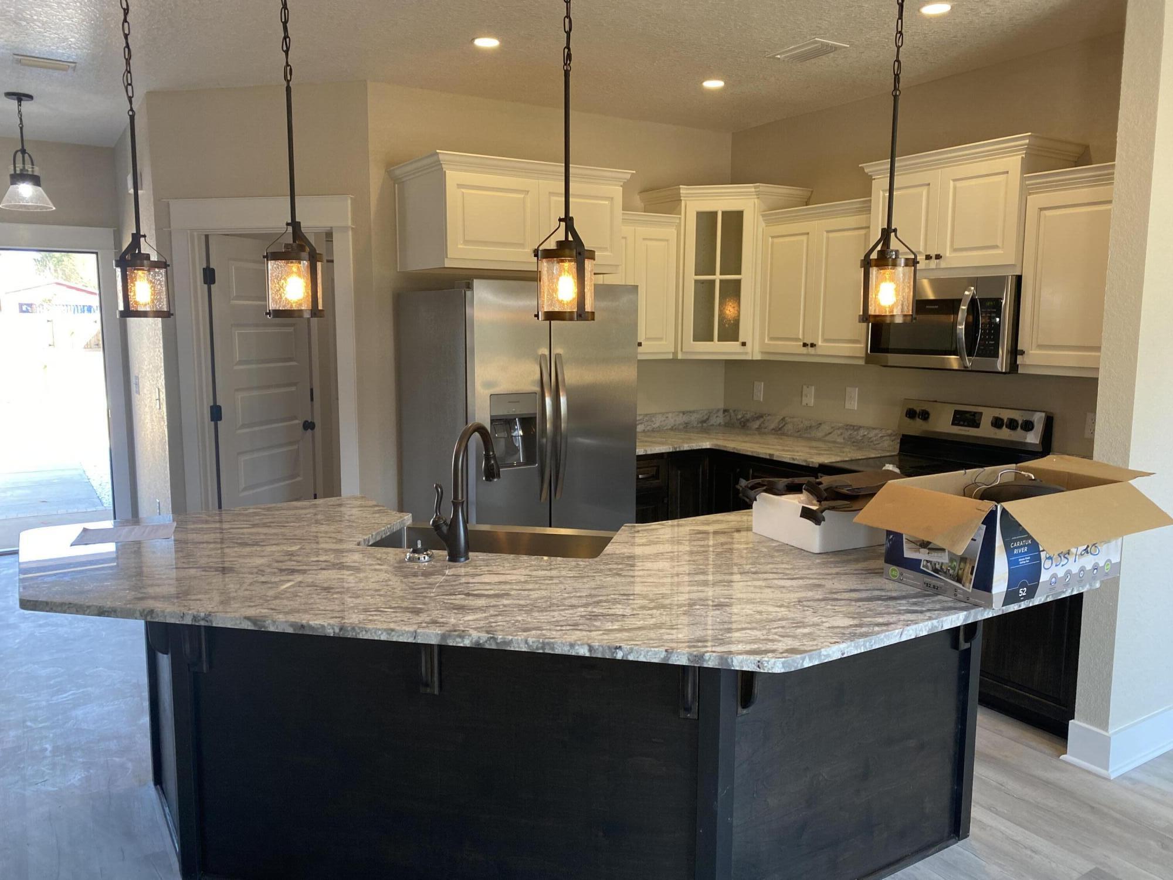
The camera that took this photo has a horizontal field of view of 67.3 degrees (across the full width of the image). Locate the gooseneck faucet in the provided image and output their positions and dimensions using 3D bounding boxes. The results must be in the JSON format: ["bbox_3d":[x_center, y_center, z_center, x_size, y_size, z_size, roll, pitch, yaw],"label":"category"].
[{"bbox_3d":[-0.353,0.131,2.563,0.120,0.374,0.294,3,8,16],"label":"gooseneck faucet"}]

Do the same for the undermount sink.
[{"bbox_3d":[-0.296,0.446,2.832,0.800,0.240,0.490,2,8,13],"label":"undermount sink"}]

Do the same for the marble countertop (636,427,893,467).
[{"bbox_3d":[0.749,0.044,4.788,1.210,0.032,1.439,-4,9,-31],"label":"marble countertop"}]

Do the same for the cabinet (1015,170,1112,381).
[{"bbox_3d":[2.011,-0.644,3.438,0.373,0.783,0.470,-4,9,-31],"label":"cabinet"}]

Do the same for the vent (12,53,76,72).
[{"bbox_3d":[-2.515,-1.743,4.099,0.250,0.018,0.190,-4,9,-31],"label":"vent"}]

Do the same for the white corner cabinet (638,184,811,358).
[{"bbox_3d":[0.814,-0.976,5.271,0.993,0.953,0.779,2,8,13],"label":"white corner cabinet"}]

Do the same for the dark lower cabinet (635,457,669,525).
[{"bbox_3d":[0.146,0.478,4.994,0.310,0.880,0.630,-5,9,-31],"label":"dark lower cabinet"}]

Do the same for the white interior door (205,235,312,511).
[{"bbox_3d":[-1.883,-0.148,5.217,0.038,2.030,0.775,4,9,22],"label":"white interior door"}]

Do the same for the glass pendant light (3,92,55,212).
[{"bbox_3d":[-2.959,-1.515,4.630,0.245,0.580,0.245,-5,9,-31],"label":"glass pendant light"}]

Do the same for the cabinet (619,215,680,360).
[{"bbox_3d":[0.188,-0.857,4.947,0.547,0.783,0.373,-4,9,-31],"label":"cabinet"}]

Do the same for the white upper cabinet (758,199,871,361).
[{"bbox_3d":[1.285,-0.805,4.608,0.373,0.783,0.747,-4,9,-31],"label":"white upper cabinet"}]

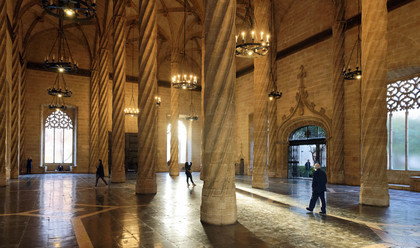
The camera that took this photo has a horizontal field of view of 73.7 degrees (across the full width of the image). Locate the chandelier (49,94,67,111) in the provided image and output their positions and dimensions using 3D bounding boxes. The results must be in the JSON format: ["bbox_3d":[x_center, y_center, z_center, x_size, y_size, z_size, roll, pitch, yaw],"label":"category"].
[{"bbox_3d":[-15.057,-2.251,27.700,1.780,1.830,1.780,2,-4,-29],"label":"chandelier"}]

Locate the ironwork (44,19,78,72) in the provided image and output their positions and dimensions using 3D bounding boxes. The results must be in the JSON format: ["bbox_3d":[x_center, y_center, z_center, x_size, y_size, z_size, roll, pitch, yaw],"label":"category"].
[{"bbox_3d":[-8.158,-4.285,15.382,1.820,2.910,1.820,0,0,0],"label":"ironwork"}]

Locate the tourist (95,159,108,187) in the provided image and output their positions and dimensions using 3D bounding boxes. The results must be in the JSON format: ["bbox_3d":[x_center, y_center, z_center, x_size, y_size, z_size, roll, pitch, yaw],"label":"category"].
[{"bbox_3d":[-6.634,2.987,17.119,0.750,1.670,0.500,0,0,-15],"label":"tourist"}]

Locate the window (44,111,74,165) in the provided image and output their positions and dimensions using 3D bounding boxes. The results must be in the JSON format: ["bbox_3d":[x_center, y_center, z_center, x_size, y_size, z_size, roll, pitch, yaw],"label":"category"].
[{"bbox_3d":[-16.800,1.507,31.255,2.891,6.028,0.450,2,-4,-29],"label":"window"}]

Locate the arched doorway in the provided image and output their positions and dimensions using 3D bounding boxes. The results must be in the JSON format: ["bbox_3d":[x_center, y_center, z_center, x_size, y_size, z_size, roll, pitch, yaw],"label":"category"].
[{"bbox_3d":[8.193,2.328,23.530,0.600,4.496,3.750,2,-4,-29],"label":"arched doorway"}]

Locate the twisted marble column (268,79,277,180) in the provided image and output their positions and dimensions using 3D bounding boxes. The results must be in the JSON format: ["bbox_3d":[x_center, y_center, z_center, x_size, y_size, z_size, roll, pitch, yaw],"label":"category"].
[{"bbox_3d":[5.960,-0.238,26.700,0.950,10.871,0.950,2,-4,-29],"label":"twisted marble column"}]

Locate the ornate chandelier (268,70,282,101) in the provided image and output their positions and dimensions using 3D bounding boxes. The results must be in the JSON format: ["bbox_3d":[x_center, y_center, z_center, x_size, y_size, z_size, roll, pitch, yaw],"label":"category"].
[{"bbox_3d":[4.911,-2.986,22.000,1.650,2.279,1.650,2,-4,-29],"label":"ornate chandelier"}]

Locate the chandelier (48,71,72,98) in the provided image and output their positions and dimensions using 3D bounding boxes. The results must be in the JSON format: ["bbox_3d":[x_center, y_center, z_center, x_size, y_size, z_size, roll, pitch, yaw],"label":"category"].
[{"bbox_3d":[-11.518,-3.129,21.500,1.850,2.035,1.850,2,-4,-29],"label":"chandelier"}]

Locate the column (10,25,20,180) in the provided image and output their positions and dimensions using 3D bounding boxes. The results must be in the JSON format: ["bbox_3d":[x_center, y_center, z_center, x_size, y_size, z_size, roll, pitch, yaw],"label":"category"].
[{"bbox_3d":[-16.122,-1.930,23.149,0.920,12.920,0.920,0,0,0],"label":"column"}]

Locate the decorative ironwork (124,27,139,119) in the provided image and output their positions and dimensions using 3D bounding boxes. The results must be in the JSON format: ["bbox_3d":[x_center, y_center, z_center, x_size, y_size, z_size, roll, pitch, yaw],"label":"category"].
[{"bbox_3d":[-8.689,-5.954,31.310,1.750,10.340,1.750,0,0,0],"label":"decorative ironwork"}]

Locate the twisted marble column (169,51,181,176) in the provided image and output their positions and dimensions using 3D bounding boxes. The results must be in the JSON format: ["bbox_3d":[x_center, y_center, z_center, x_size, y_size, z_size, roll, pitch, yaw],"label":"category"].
[{"bbox_3d":[-3.763,-1.144,29.936,1.080,13.430,1.080,0,0,0],"label":"twisted marble column"}]

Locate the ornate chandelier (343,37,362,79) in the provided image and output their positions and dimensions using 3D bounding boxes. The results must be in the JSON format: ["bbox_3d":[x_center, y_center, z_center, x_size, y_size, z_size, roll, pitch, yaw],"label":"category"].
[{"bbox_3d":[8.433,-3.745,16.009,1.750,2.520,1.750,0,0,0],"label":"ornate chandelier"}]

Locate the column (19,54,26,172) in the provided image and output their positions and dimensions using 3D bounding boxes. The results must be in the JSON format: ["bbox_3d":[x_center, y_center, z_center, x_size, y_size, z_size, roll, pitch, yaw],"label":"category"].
[{"bbox_3d":[-19.559,-1.044,29.239,0.920,12.430,0.920,0,0,0],"label":"column"}]

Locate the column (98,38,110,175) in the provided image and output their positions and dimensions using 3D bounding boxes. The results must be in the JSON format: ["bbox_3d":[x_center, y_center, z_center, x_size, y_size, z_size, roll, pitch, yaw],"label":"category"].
[{"bbox_3d":[-10.001,-1.585,26.492,1.050,13.200,1.050,0,0,0],"label":"column"}]

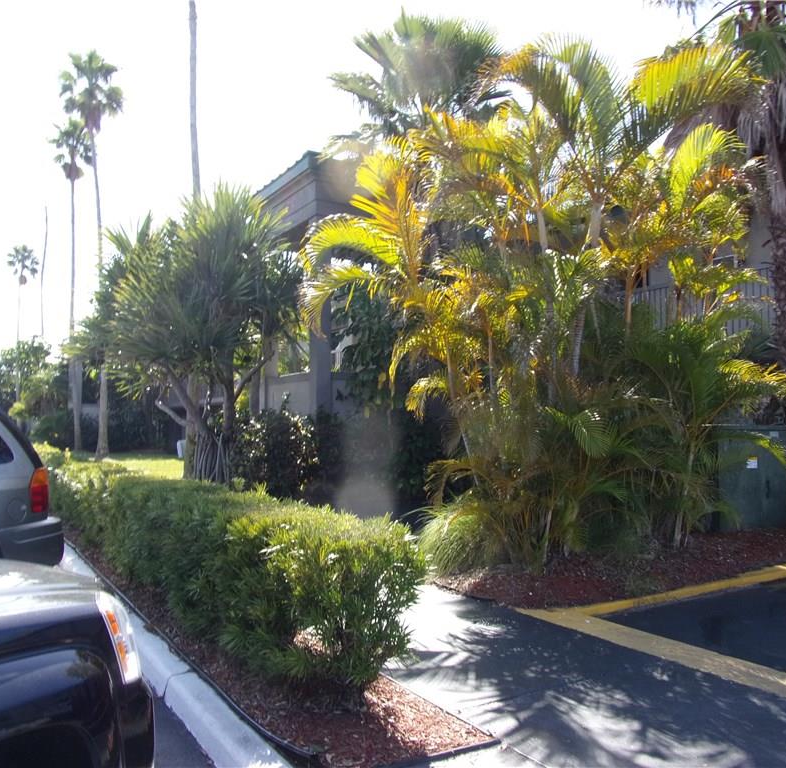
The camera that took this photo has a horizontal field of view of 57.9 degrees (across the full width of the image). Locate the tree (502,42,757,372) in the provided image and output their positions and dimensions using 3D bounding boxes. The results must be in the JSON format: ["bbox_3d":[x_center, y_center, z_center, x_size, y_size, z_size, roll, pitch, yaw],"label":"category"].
[{"bbox_3d":[2.613,-1.437,7.984,2.723,4.789,2.600,-1,-3,18],"label":"tree"}]

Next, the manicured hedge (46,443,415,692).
[{"bbox_3d":[-3.537,1.432,8.964,1.120,0.950,12.000,2,-4,-33],"label":"manicured hedge"}]

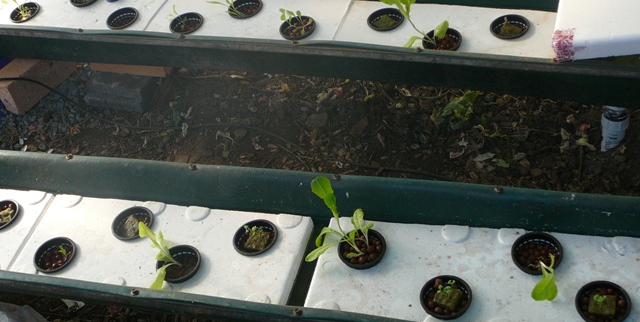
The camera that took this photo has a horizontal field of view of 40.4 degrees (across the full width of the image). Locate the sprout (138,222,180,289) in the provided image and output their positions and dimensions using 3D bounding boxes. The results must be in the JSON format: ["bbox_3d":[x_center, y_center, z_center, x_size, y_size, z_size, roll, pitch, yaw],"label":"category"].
[{"bbox_3d":[-0.256,0.149,1.387,0.066,0.083,0.090,-7,47,8],"label":"sprout"}]

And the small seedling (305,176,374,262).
[{"bbox_3d":[0.025,0.088,1.344,0.110,0.112,0.100,-7,47,8],"label":"small seedling"}]

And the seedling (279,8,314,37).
[{"bbox_3d":[-0.046,-0.282,1.769,0.065,0.050,0.050,-7,47,8],"label":"seedling"}]

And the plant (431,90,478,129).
[{"bbox_3d":[0.293,-0.120,1.903,0.103,0.060,0.090,-7,47,8],"label":"plant"}]

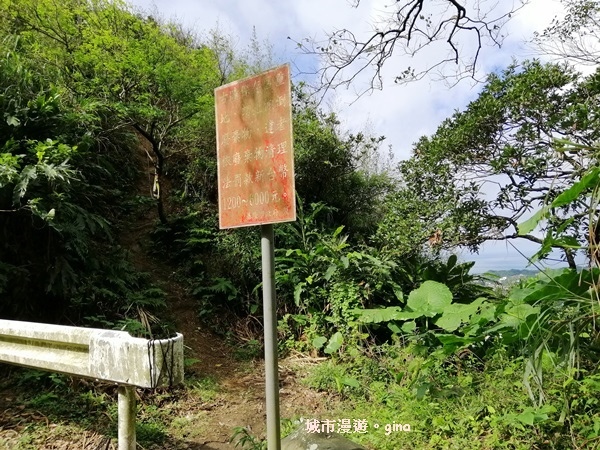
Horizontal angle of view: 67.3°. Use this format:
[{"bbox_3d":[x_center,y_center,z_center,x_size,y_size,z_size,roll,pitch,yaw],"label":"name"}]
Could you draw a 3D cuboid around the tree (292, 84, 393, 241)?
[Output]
[{"bbox_3d":[0.709,-1.096,8.300,2.100,3.000,2.000,-1,-3,0],"label":"tree"}]

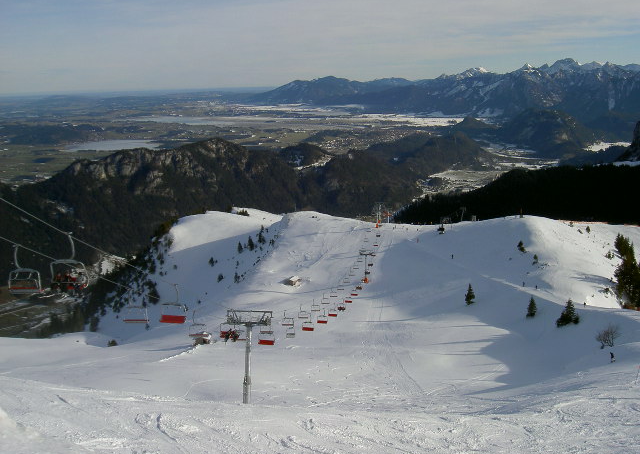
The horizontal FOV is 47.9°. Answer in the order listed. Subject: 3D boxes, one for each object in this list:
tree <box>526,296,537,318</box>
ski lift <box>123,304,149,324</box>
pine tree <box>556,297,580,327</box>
[{"bbox_3d":[59.975,22.491,204.000,2.800,6.300,2.800,-1,11,0],"label":"tree"},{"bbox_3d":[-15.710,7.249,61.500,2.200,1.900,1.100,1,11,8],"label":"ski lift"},{"bbox_3d":[64.021,22.183,186.000,5.000,7.200,4.400,-1,11,0],"label":"pine tree"}]

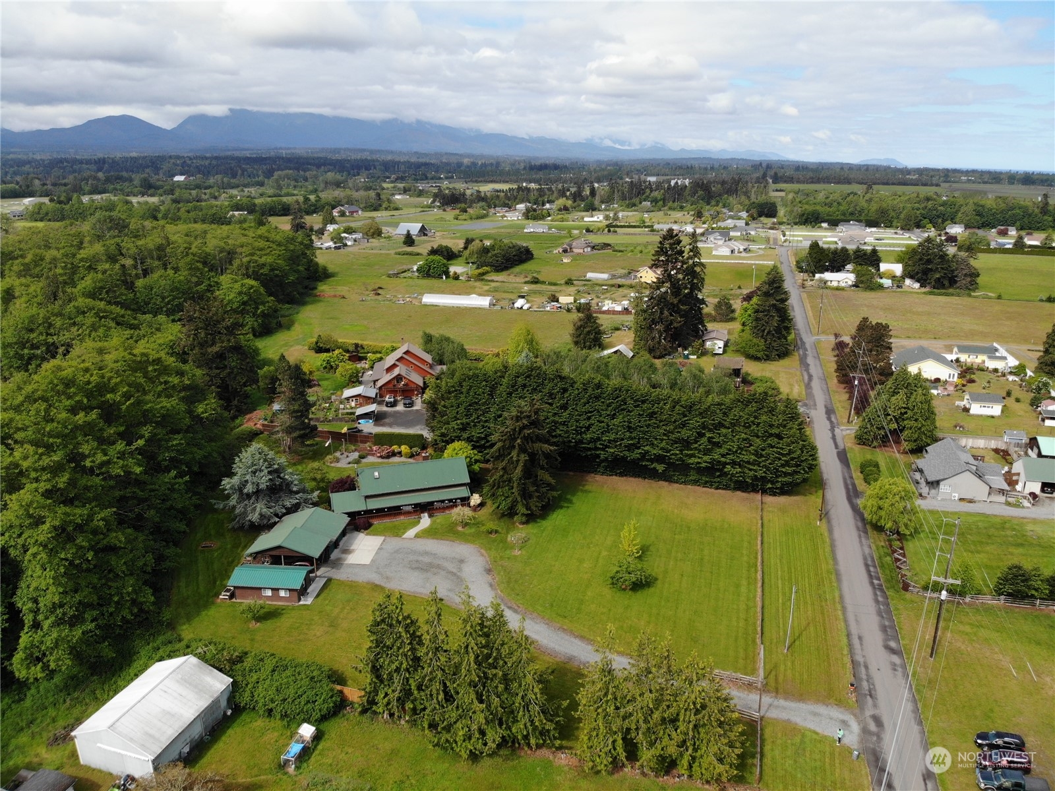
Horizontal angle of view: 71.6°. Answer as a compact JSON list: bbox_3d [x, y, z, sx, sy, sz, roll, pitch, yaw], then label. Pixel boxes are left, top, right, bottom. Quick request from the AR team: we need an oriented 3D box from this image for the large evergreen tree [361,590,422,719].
[{"bbox_3d":[-12.248,23.919,67.048,5.400,13.921,5.400,0,18,0],"label":"large evergreen tree"}]

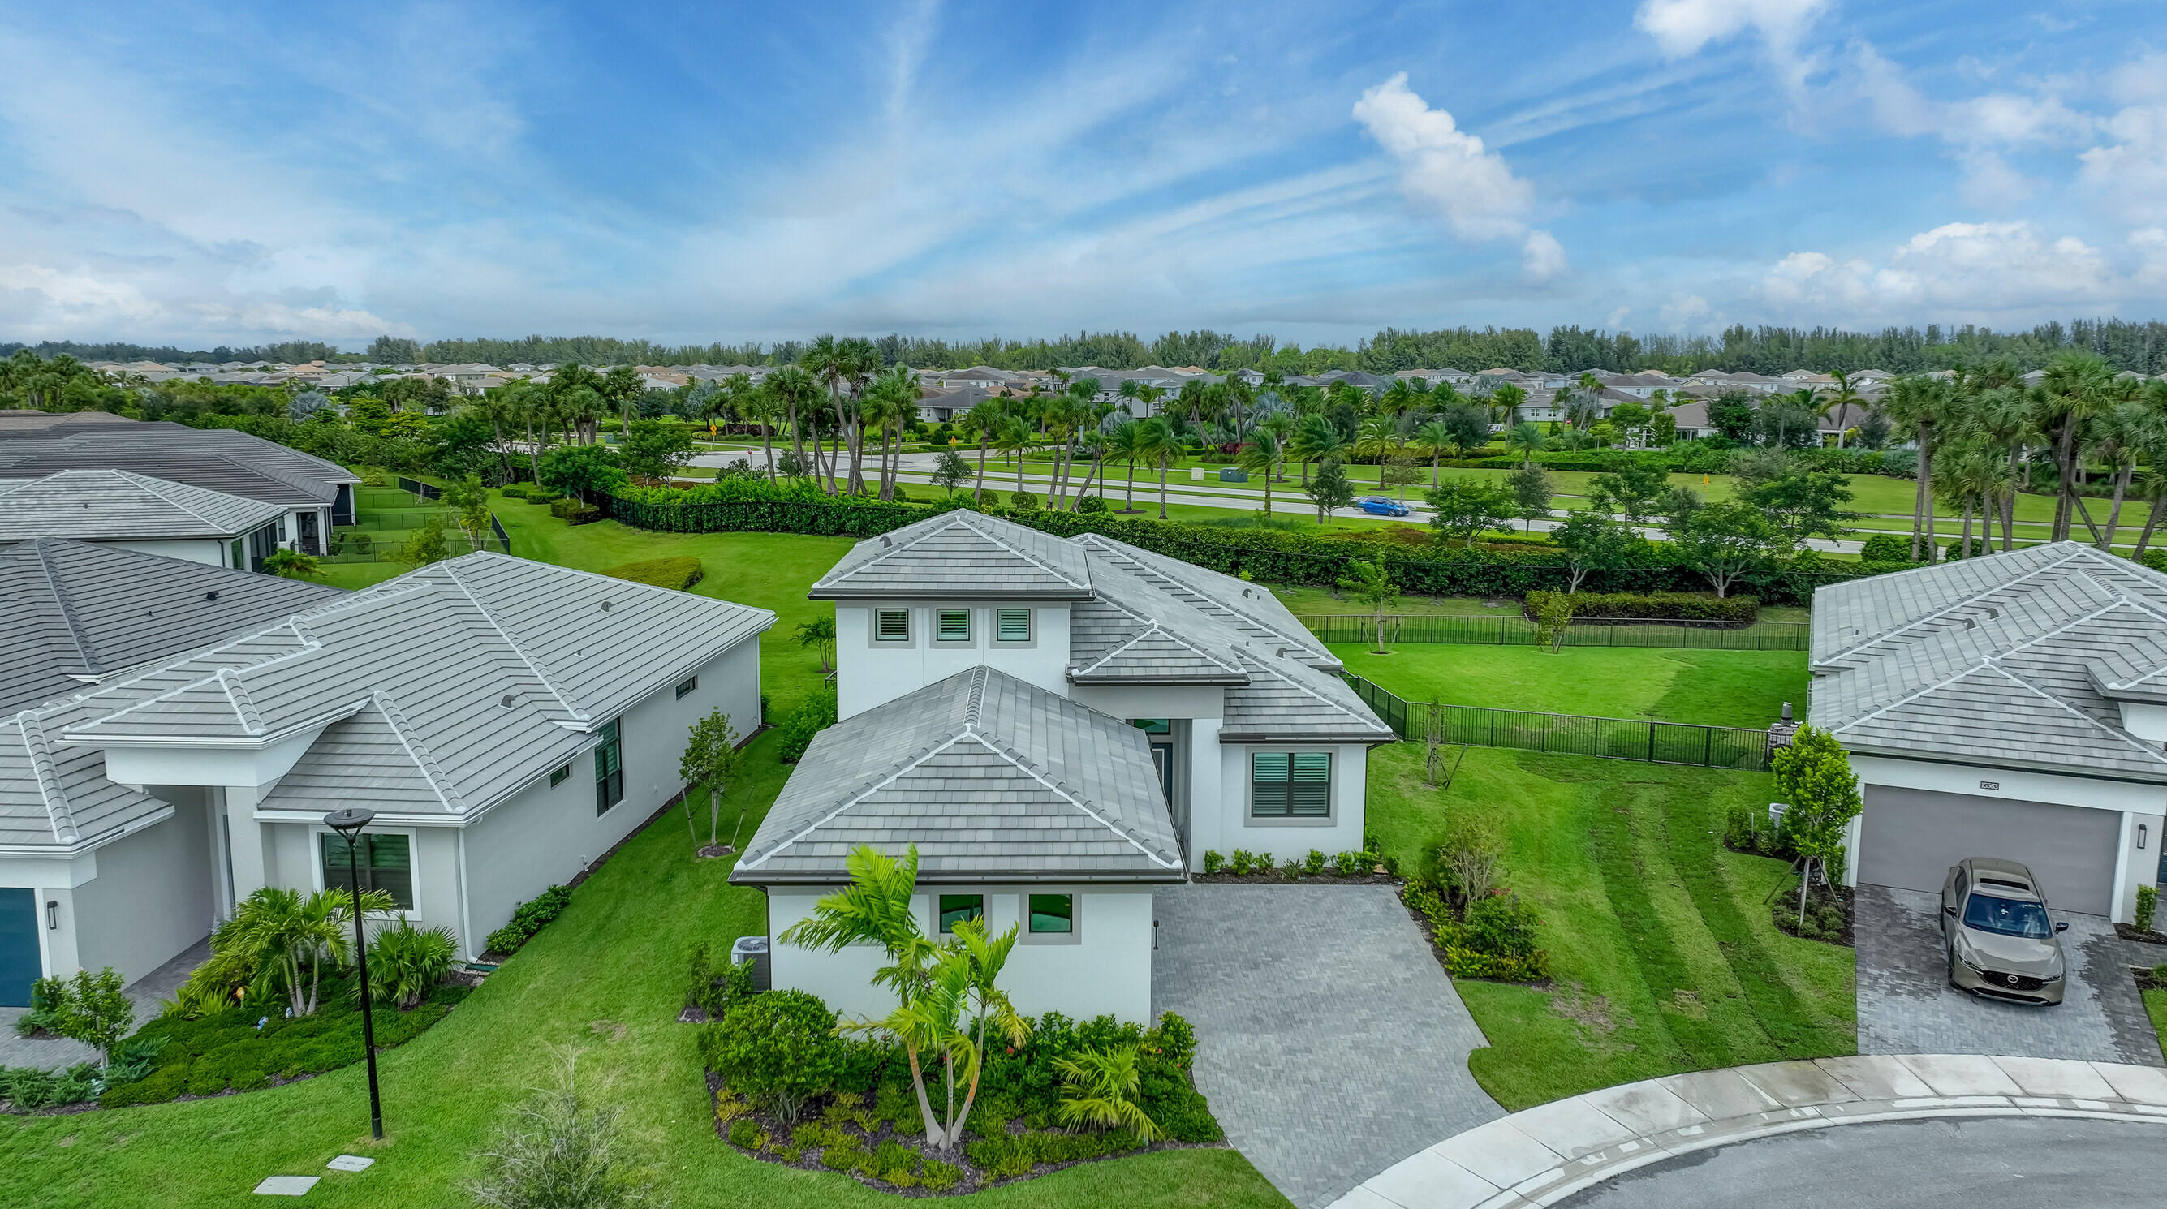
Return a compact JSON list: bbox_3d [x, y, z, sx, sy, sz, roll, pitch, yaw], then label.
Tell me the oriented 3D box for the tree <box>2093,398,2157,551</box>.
[{"bbox_3d":[58.241,-6.491,84.086,3.800,10.060,3.800,0,10,0],"label":"tree"}]

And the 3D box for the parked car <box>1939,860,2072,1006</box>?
[{"bbox_3d":[18.175,6.390,29.702,1.900,1.690,4.580,5,10,27],"label":"parked car"}]

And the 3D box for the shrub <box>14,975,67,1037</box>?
[{"bbox_3d":[-19.491,7.419,28.099,1.080,1.000,1.000,0,10,0],"label":"shrub"}]

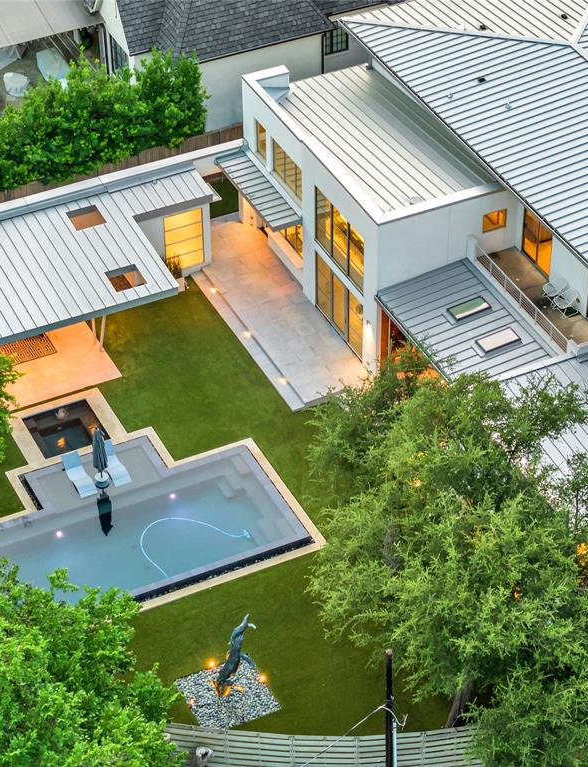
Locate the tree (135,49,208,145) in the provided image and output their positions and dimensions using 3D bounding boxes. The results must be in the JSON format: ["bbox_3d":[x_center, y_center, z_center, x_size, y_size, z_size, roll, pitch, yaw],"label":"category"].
[{"bbox_3d":[-4.787,-10.744,82.601,2.731,5.581,2.731,0,40,0],"label":"tree"}]

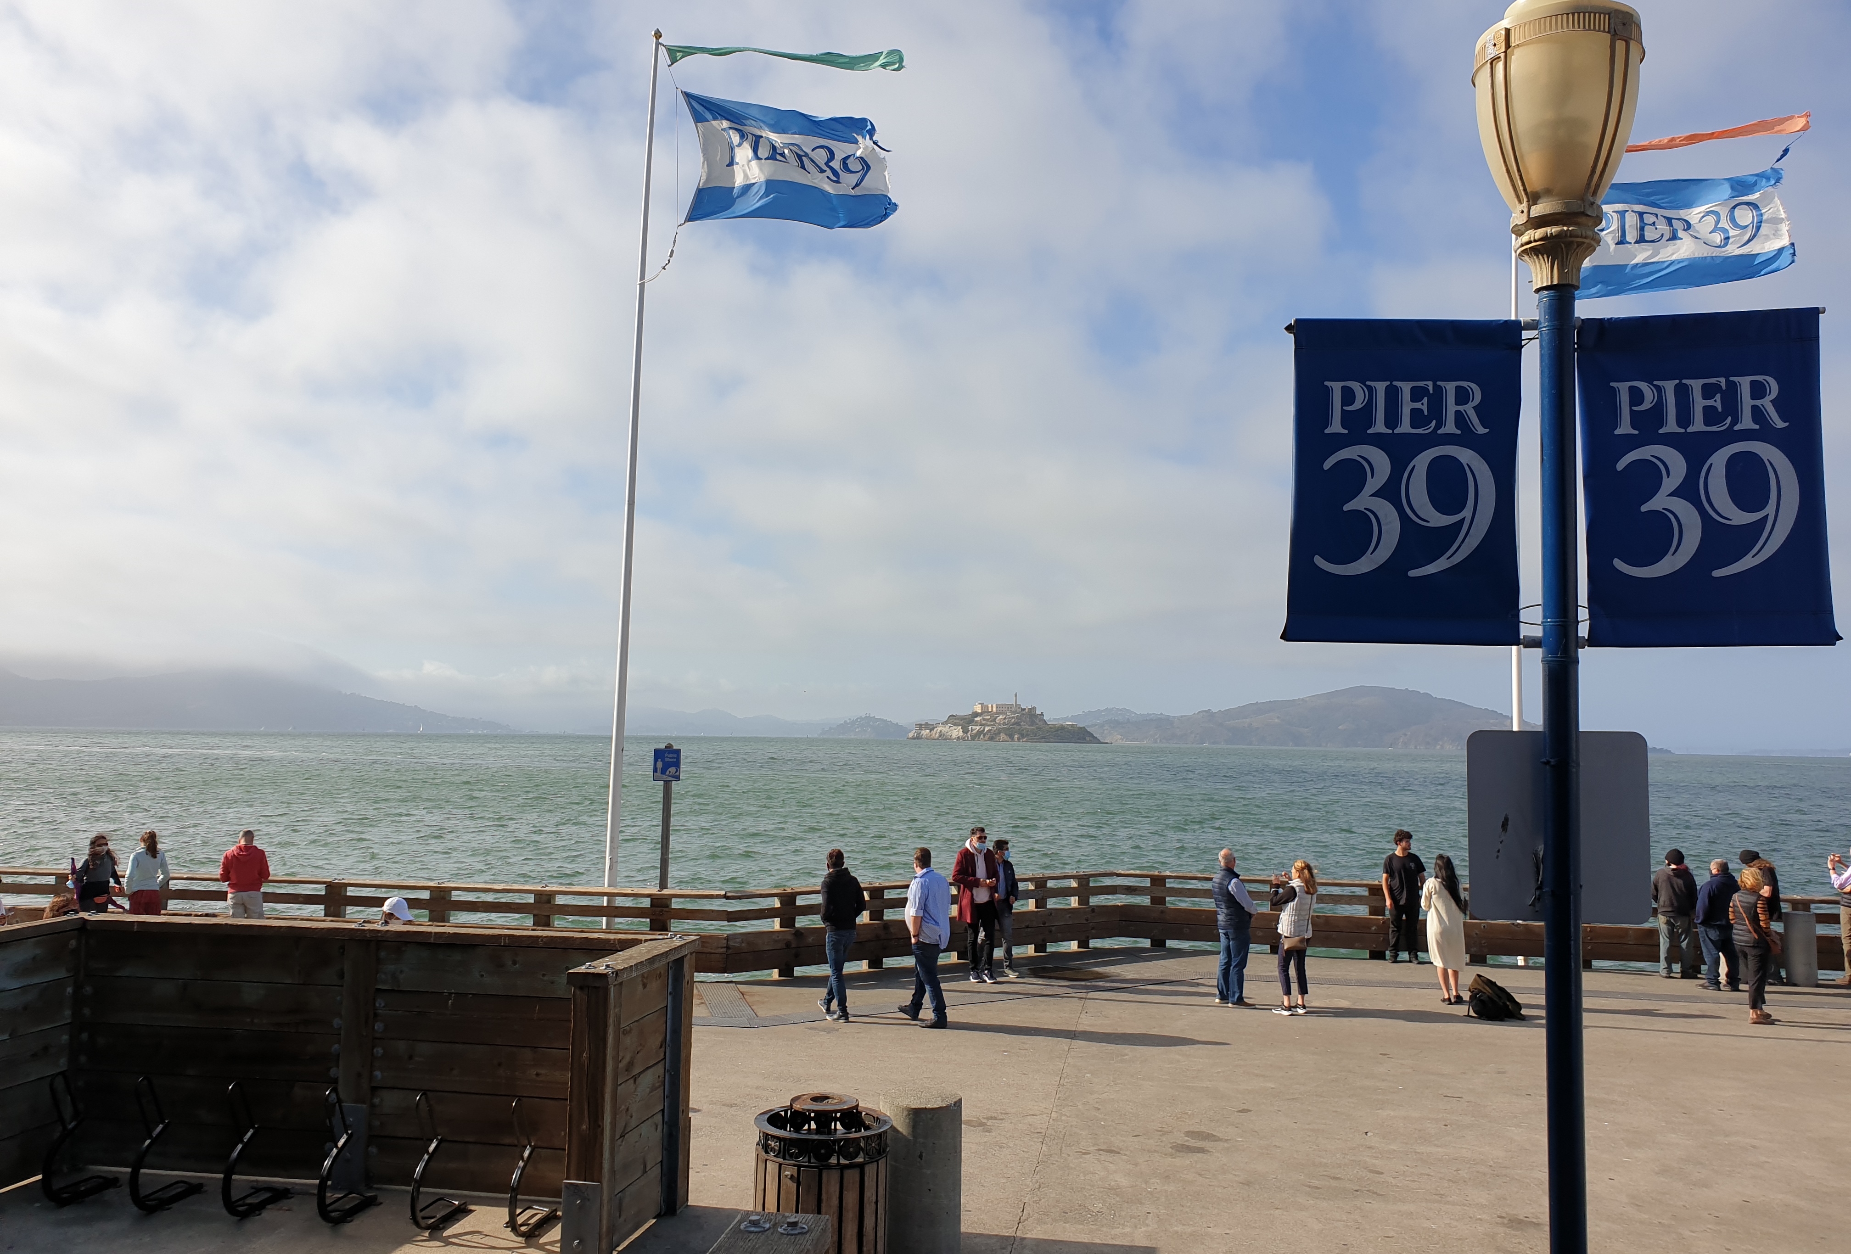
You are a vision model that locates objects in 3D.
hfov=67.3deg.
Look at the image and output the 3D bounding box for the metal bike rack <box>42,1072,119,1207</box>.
[{"bbox_3d":[-5.193,3.056,8.446,0.260,0.820,0.690,0,-5,8],"label":"metal bike rack"}]

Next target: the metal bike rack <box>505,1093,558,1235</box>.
[{"bbox_3d":[-2.351,3.188,8.314,0.200,0.710,0.580,1,-5,5],"label":"metal bike rack"}]

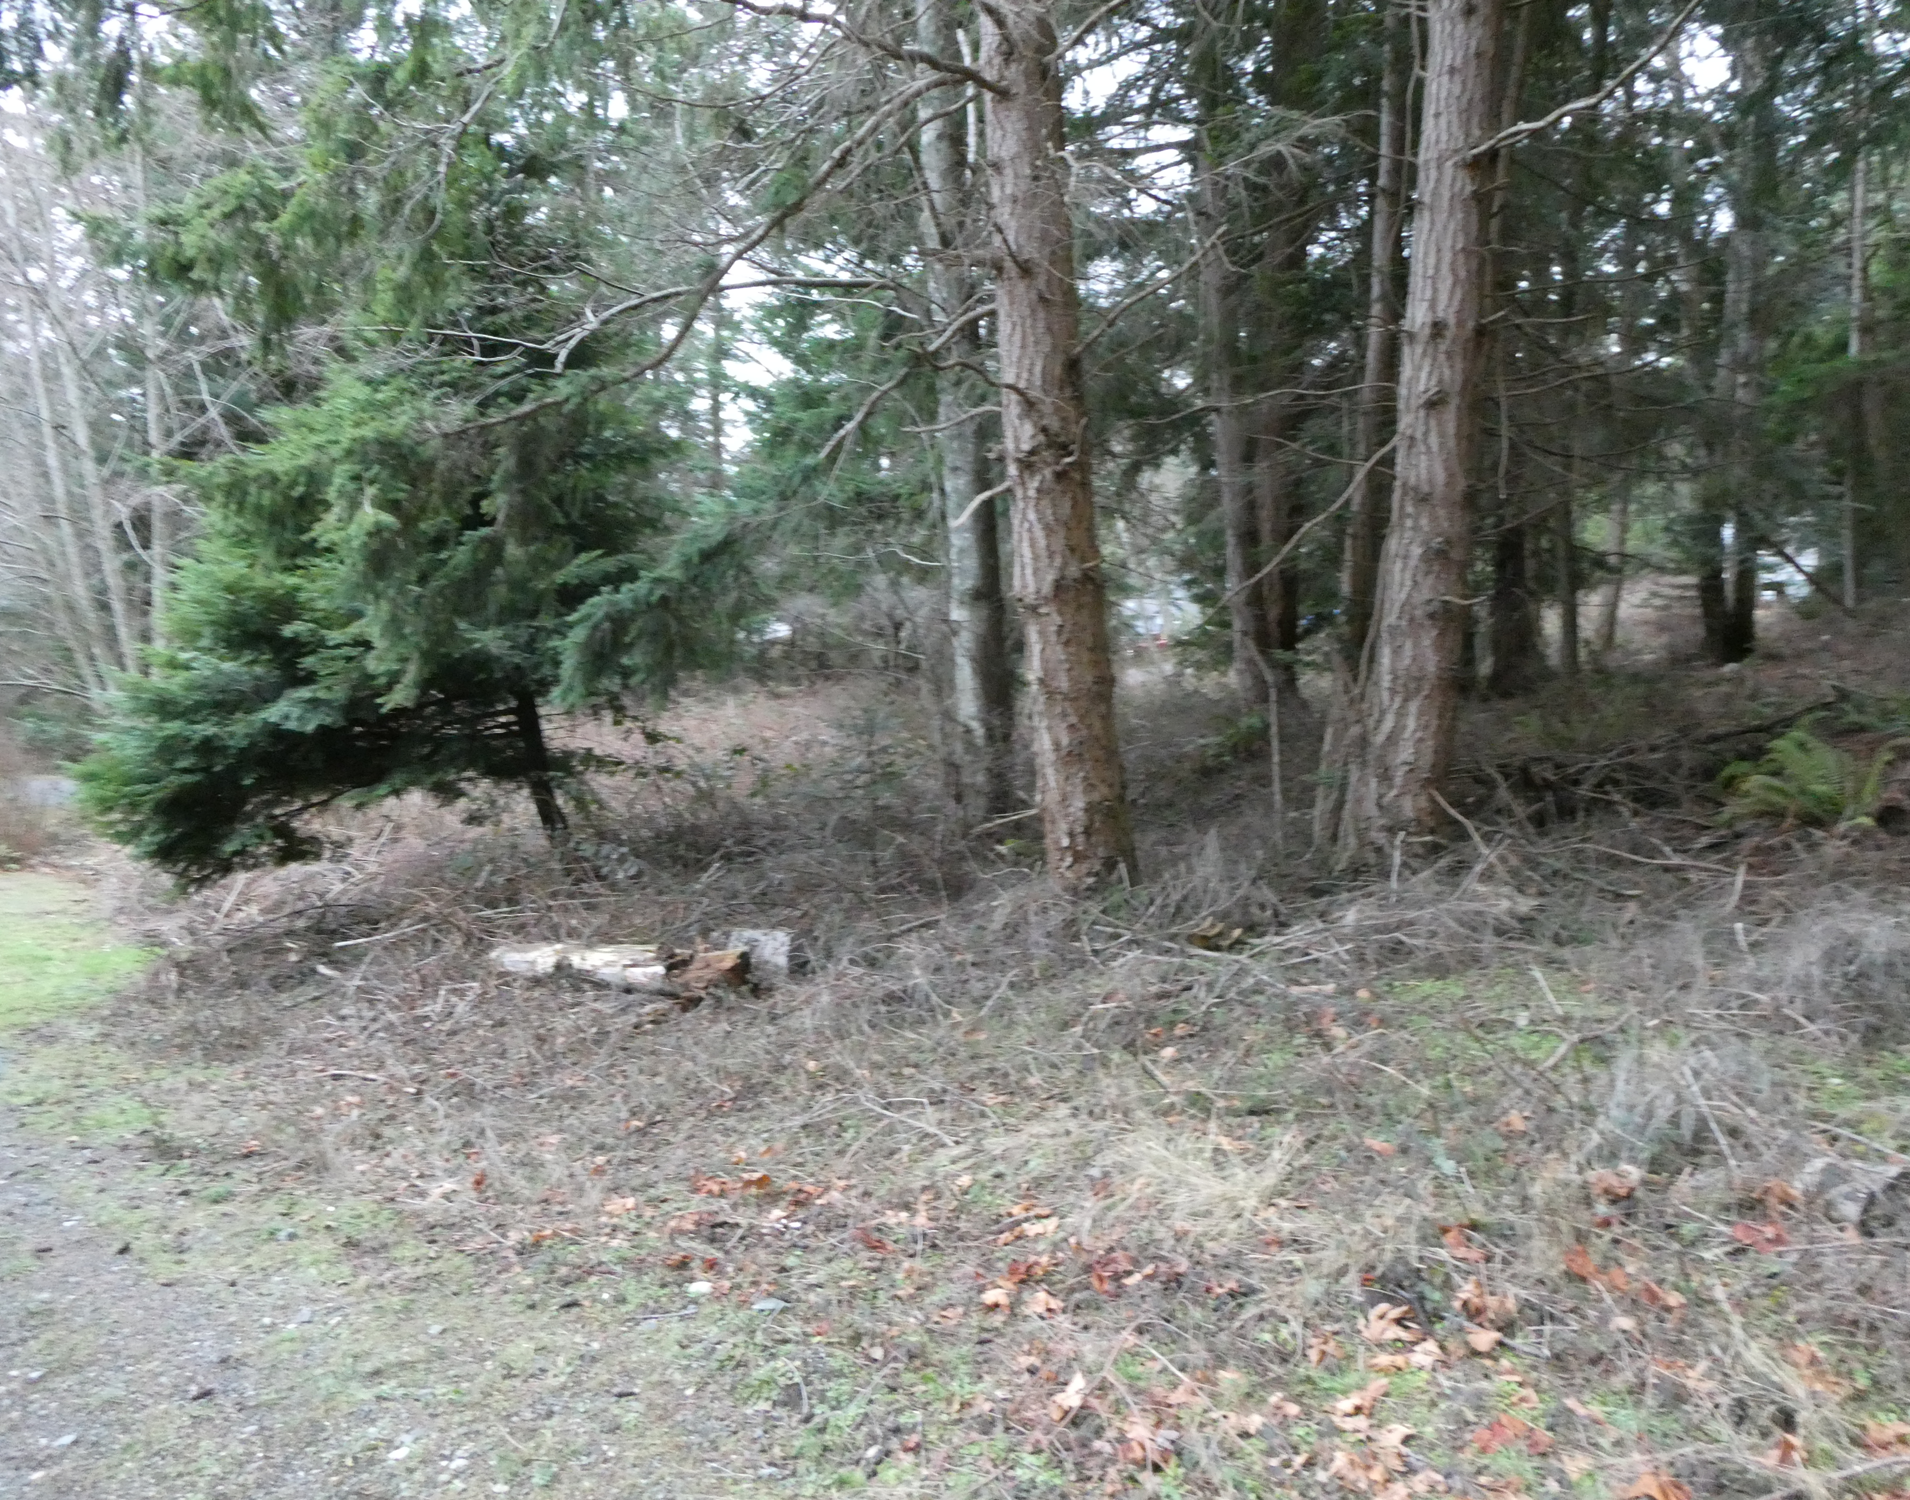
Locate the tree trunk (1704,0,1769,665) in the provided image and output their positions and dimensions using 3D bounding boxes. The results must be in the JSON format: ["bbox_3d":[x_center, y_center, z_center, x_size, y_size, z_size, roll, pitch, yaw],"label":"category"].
[{"bbox_3d":[10.739,-5.515,19.027,0.750,8.660,0.500,-3,7,0],"label":"tree trunk"}]

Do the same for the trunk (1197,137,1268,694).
[{"bbox_3d":[3.225,-3.679,16.190,0.420,6.450,0.400,-6,7,0],"label":"trunk"}]

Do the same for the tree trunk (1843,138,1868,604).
[{"bbox_3d":[16.533,-6.757,25.455,0.260,8.240,0.260,-3,7,0],"label":"tree trunk"}]

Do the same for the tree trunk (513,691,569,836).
[{"bbox_3d":[-2.696,0.100,9.065,0.170,0.990,0.150,-12,7,1],"label":"tree trunk"}]

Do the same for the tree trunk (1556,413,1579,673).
[{"bbox_3d":[7.899,-2.597,17.859,0.240,3.300,0.240,-4,7,0],"label":"tree trunk"}]

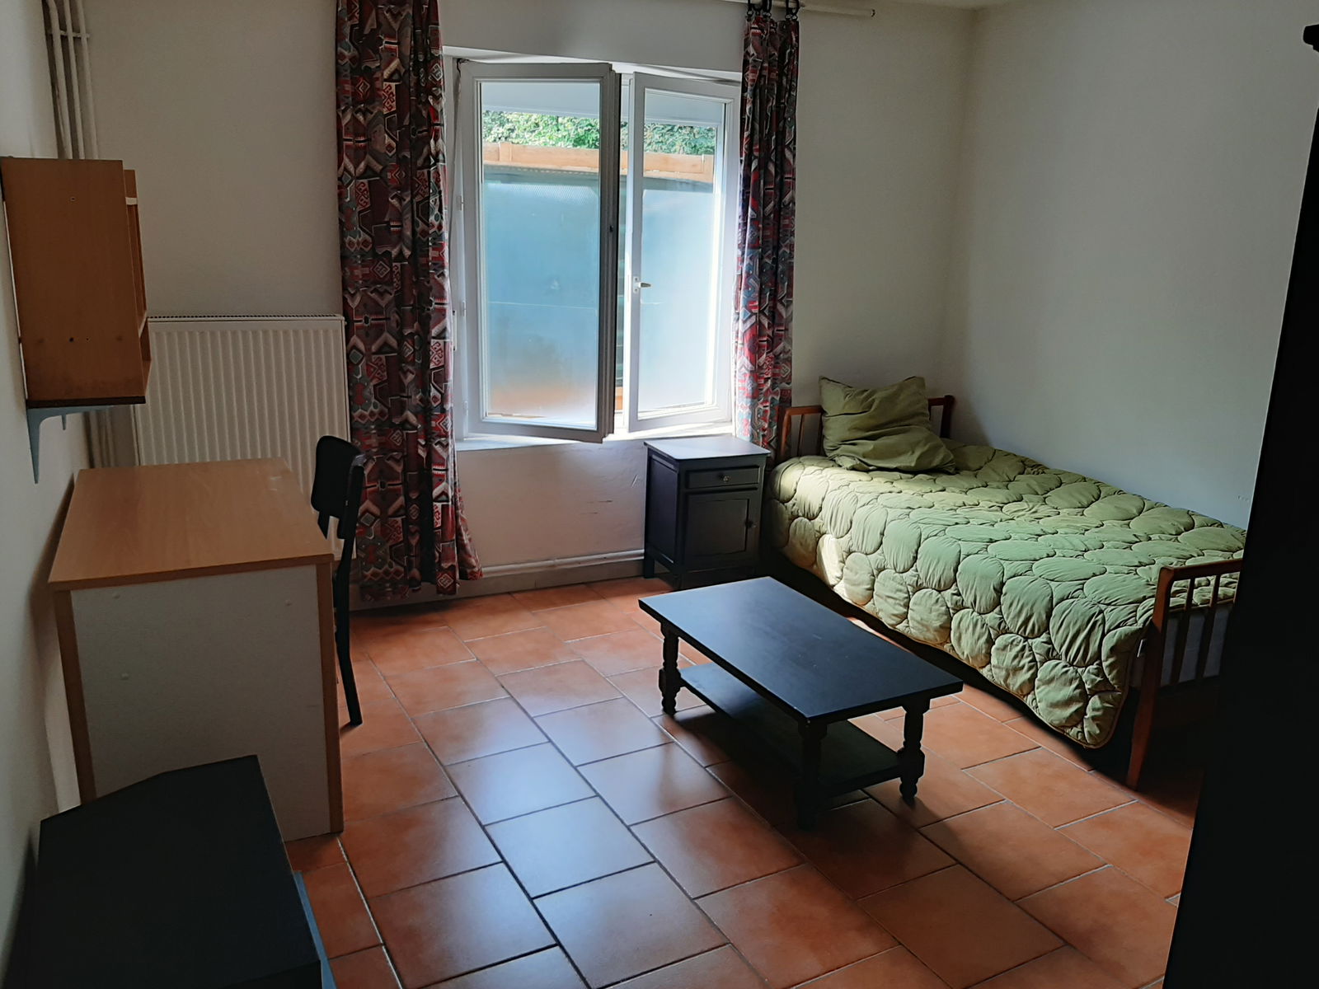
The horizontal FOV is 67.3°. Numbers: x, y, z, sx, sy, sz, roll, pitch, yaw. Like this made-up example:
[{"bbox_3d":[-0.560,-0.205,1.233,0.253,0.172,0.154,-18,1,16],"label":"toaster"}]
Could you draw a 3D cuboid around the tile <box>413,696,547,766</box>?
[{"bbox_3d":[-0.555,0.730,3.058,0.332,0.010,0.327,-7,17,-29],"label":"tile"}]

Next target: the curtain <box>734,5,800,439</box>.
[{"bbox_3d":[0.477,-0.884,4.399,0.270,2.340,0.120,-5,16,-25],"label":"curtain"}]

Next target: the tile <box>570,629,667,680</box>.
[{"bbox_3d":[-0.122,0.593,3.678,0.332,0.012,0.332,-6,16,-28],"label":"tile"}]

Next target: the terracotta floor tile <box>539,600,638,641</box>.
[{"bbox_3d":[-0.306,0.517,4.018,0.335,0.010,0.335,-6,16,-28],"label":"terracotta floor tile"}]

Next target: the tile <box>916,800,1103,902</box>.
[{"bbox_3d":[0.903,0.912,2.554,0.332,0.012,0.332,-6,16,-28],"label":"tile"}]

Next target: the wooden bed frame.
[{"bbox_3d":[1.401,0.193,3.859,0.993,0.776,2.102,-4,15,-23],"label":"wooden bed frame"}]

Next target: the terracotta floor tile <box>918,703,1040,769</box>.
[{"bbox_3d":[0.964,0.772,3.167,0.335,0.010,0.335,-6,16,-28],"label":"terracotta floor tile"}]

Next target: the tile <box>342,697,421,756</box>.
[{"bbox_3d":[-0.944,0.736,3.092,0.335,0.010,0.335,-6,16,-28],"label":"tile"}]

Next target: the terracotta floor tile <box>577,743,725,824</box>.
[{"bbox_3d":[-0.016,0.818,2.804,0.332,0.012,0.332,-6,16,-28],"label":"terracotta floor tile"}]

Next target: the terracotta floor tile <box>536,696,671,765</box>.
[{"bbox_3d":[-0.177,0.740,3.088,0.332,0.012,0.332,-6,16,-28],"label":"terracotta floor tile"}]

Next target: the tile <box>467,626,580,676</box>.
[{"bbox_3d":[-0.501,0.580,3.632,0.332,0.010,0.327,-7,17,-29],"label":"tile"}]

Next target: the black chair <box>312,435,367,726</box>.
[{"bbox_3d":[-1.193,0.285,3.089,0.490,0.850,0.410,-8,17,-33],"label":"black chair"}]

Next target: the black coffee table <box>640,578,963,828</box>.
[{"bbox_3d":[0.365,0.596,2.944,0.508,0.374,0.905,-6,16,-28],"label":"black coffee table"}]

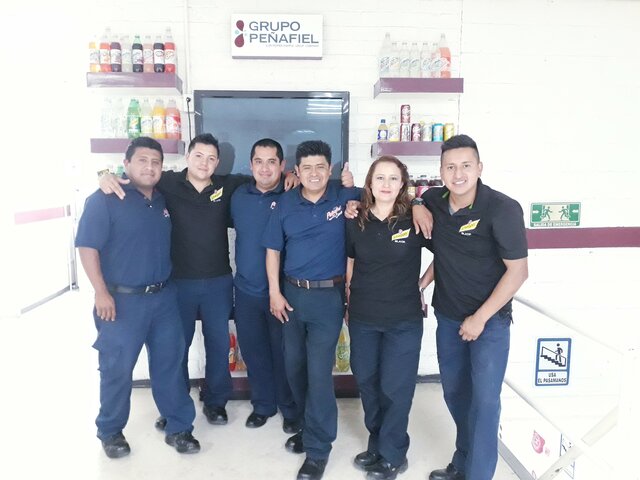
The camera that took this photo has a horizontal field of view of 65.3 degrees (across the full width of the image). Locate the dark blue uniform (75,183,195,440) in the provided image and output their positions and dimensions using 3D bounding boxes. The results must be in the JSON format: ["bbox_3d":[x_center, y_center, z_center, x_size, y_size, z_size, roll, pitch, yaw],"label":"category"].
[{"bbox_3d":[-0.990,0.388,2.679,0.570,1.426,0.360,-3,7,-25],"label":"dark blue uniform"}]

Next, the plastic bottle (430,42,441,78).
[{"bbox_3d":[0.765,-1.181,3.302,0.072,0.245,0.072,0,7,-3],"label":"plastic bottle"}]

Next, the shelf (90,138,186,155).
[{"bbox_3d":[-1.211,-0.623,3.370,0.568,0.092,0.235,0,7,-3],"label":"shelf"}]

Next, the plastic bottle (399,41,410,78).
[{"bbox_3d":[0.560,-1.177,3.291,0.070,0.235,0.070,0,6,-4],"label":"plastic bottle"}]

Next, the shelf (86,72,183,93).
[{"bbox_3d":[-1.200,-1.027,3.287,0.552,0.090,0.233,0,7,-3],"label":"shelf"}]

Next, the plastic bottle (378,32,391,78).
[{"bbox_3d":[0.444,-1.219,3.335,0.080,0.295,0.080,0,7,-3],"label":"plastic bottle"}]

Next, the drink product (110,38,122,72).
[{"bbox_3d":[-1.317,-1.196,3.230,0.071,0.238,0.071,0,6,-3],"label":"drink product"}]

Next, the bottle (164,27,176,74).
[{"bbox_3d":[-0.974,-1.231,3.252,0.075,0.294,0.075,0,6,-3],"label":"bottle"}]

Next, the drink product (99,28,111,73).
[{"bbox_3d":[-1.360,-1.186,3.172,0.075,0.270,0.075,0,6,-4],"label":"drink product"}]

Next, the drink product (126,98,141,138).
[{"bbox_3d":[-1.223,-0.793,3.280,0.088,0.262,0.088,0,6,-3],"label":"drink product"}]

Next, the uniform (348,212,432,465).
[{"bbox_3d":[0.351,0.507,2.562,0.420,1.290,0.320,1,6,7],"label":"uniform"}]

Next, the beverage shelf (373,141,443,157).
[{"bbox_3d":[0.655,-0.616,3.435,0.552,0.090,0.233,0,7,-3],"label":"beverage shelf"}]

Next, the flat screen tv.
[{"bbox_3d":[-0.330,-0.681,3.434,1.049,0.665,0.080,0,6,-3],"label":"flat screen tv"}]

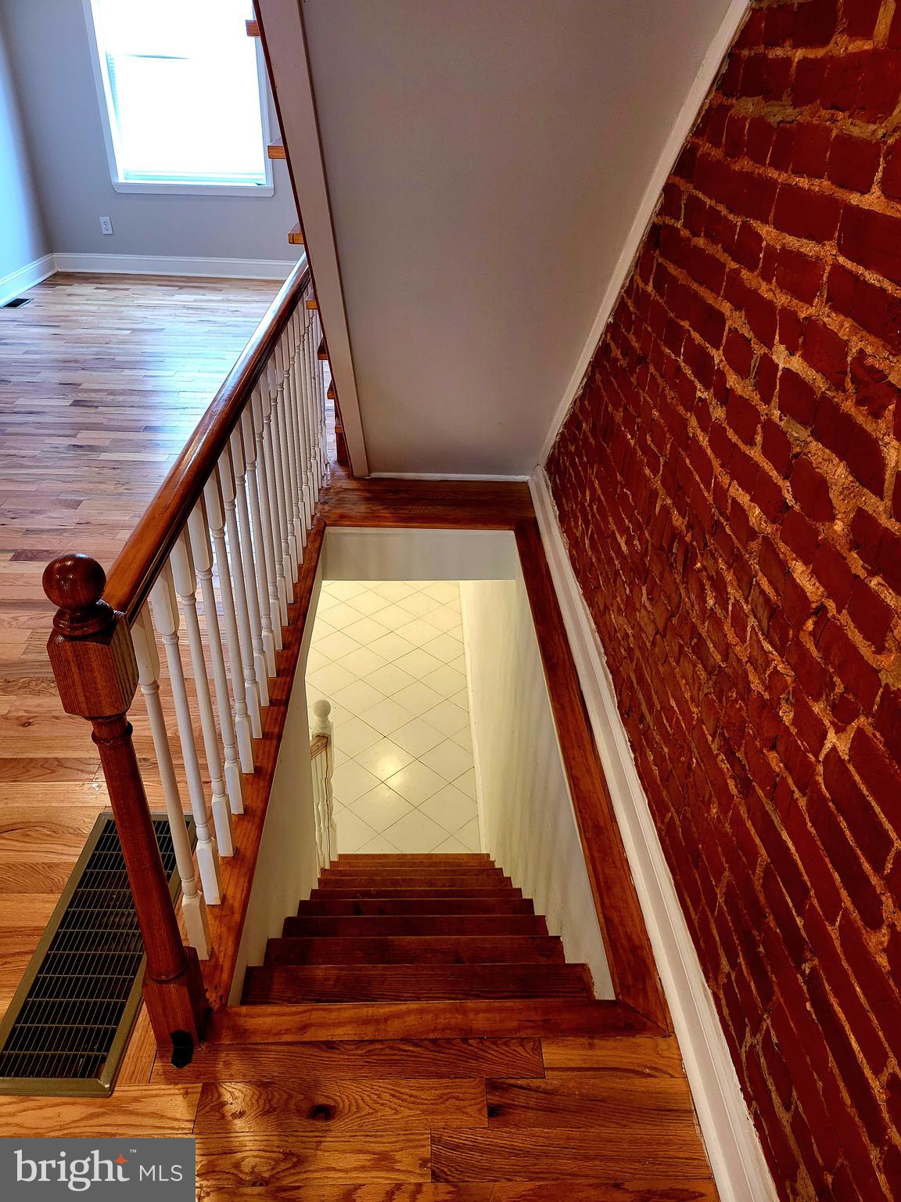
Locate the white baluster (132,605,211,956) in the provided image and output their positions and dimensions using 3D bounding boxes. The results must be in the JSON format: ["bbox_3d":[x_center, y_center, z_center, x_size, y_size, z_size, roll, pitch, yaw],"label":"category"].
[{"bbox_3d":[-0.498,0.370,1.497,0.031,0.860,0.031,1,32,-3],"label":"white baluster"}]

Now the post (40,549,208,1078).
[{"bbox_3d":[-0.481,0.377,1.299,0.080,1.034,0.080,1,33,-2],"label":"post"}]

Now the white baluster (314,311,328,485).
[{"bbox_3d":[-0.565,-0.938,3.515,0.033,0.859,0.033,1,33,-2],"label":"white baluster"}]

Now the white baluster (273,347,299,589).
[{"bbox_3d":[-0.544,-0.433,2.762,0.031,0.860,0.031,1,32,-3],"label":"white baluster"}]

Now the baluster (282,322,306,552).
[{"bbox_3d":[-0.552,-0.579,2.992,0.031,0.860,0.031,1,32,-3],"label":"baluster"}]

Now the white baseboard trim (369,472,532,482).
[{"bbox_3d":[-0.003,-0.559,3.737,0.729,0.022,0.016,1,33,-2],"label":"white baseboard trim"}]

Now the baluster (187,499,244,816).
[{"bbox_3d":[-0.507,0.146,1.821,0.033,0.859,0.033,1,33,-2],"label":"baluster"}]

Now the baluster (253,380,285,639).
[{"bbox_3d":[-0.531,-0.214,2.417,0.031,0.860,0.031,1,32,-3],"label":"baluster"}]

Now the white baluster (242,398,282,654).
[{"bbox_3d":[-0.526,-0.215,2.386,0.033,0.859,0.033,1,33,-2],"label":"white baluster"}]

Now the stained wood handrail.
[{"bbox_3d":[-0.521,-0.692,2.308,0.060,0.064,2.727,1,32,-3],"label":"stained wood handrail"}]

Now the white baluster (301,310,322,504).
[{"bbox_3d":[-0.565,-0.798,3.337,0.031,0.860,0.031,1,32,-3],"label":"white baluster"}]

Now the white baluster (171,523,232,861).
[{"bbox_3d":[-0.507,0.224,1.727,0.031,0.860,0.031,1,32,-3],"label":"white baluster"}]

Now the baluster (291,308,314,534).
[{"bbox_3d":[-0.549,-0.649,3.063,0.033,0.859,0.033,1,33,-2],"label":"baluster"}]

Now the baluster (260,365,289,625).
[{"bbox_3d":[-0.536,-0.287,2.532,0.031,0.860,0.031,1,32,-3],"label":"baluster"}]

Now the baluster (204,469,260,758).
[{"bbox_3d":[-0.510,0.074,1.934,0.033,0.859,0.033,1,33,-2],"label":"baluster"}]

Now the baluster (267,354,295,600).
[{"bbox_3d":[-0.534,-0.360,2.612,0.033,0.859,0.033,1,33,-2],"label":"baluster"}]

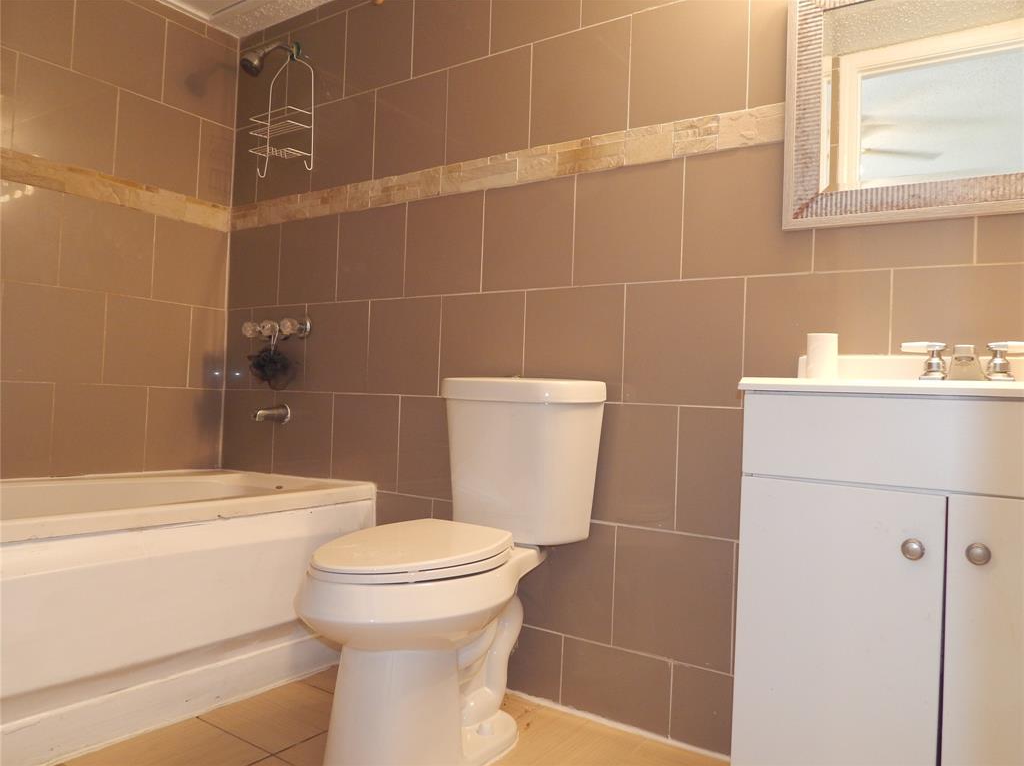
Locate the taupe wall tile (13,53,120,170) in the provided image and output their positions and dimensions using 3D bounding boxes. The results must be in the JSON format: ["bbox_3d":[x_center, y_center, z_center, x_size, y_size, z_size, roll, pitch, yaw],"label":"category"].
[{"bbox_3d":[-1.403,-0.838,2.333,0.010,0.292,0.299,1,-2,34],"label":"taupe wall tile"}]

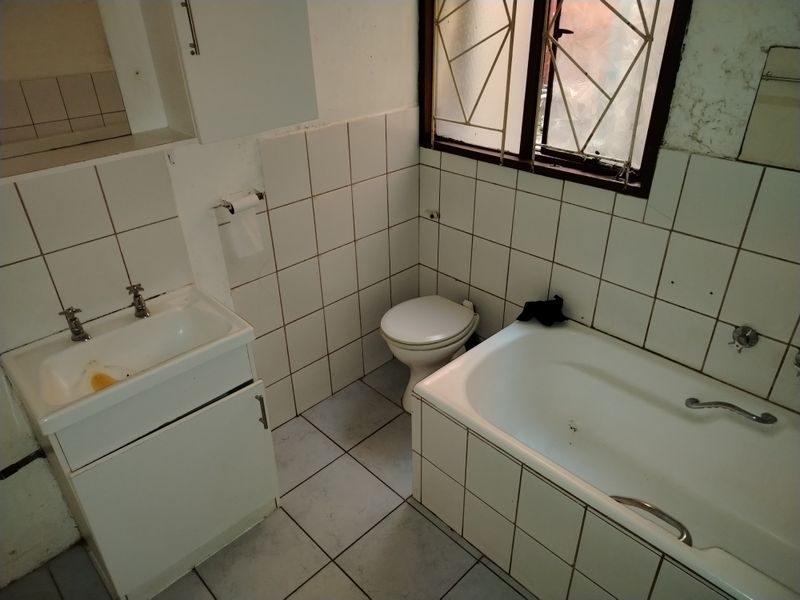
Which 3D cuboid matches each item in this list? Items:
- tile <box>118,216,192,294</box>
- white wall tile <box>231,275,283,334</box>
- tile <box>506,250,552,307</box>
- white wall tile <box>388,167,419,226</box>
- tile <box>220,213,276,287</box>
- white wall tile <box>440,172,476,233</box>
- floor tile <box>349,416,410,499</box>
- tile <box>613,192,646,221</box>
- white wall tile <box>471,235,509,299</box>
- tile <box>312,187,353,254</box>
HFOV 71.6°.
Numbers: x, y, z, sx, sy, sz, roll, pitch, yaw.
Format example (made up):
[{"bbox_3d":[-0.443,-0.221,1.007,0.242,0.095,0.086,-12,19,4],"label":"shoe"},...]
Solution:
[{"bbox_3d":[-0.795,-0.130,1.815,0.197,0.245,0.010,-27,38,-37],"label":"tile"},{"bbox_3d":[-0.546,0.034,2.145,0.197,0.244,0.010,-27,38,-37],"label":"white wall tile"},{"bbox_3d":[0.541,-0.074,2.314,0.010,0.249,0.201,-27,38,-37],"label":"tile"},{"bbox_3d":[0.016,-0.476,2.541,0.201,0.251,0.010,-27,38,-37],"label":"white wall tile"},{"bbox_3d":[-0.558,-0.185,2.048,0.199,0.249,0.010,-27,38,-37],"label":"tile"},{"bbox_3d":[0.251,-0.434,2.447,0.010,0.248,0.201,-27,38,-37],"label":"white wall tile"},{"bbox_3d":[0.024,0.647,2.333,0.350,0.010,0.350,-27,38,-37],"label":"floor tile"},{"bbox_3d":[0.783,-0.314,1.882,0.010,0.079,0.105,-27,38,-37],"label":"tile"},{"bbox_3d":[0.398,-0.146,2.444,0.010,0.248,0.201,-27,38,-37],"label":"white wall tile"},{"bbox_3d":[-0.270,-0.330,2.288,0.199,0.249,0.010,-27,38,-37],"label":"tile"}]

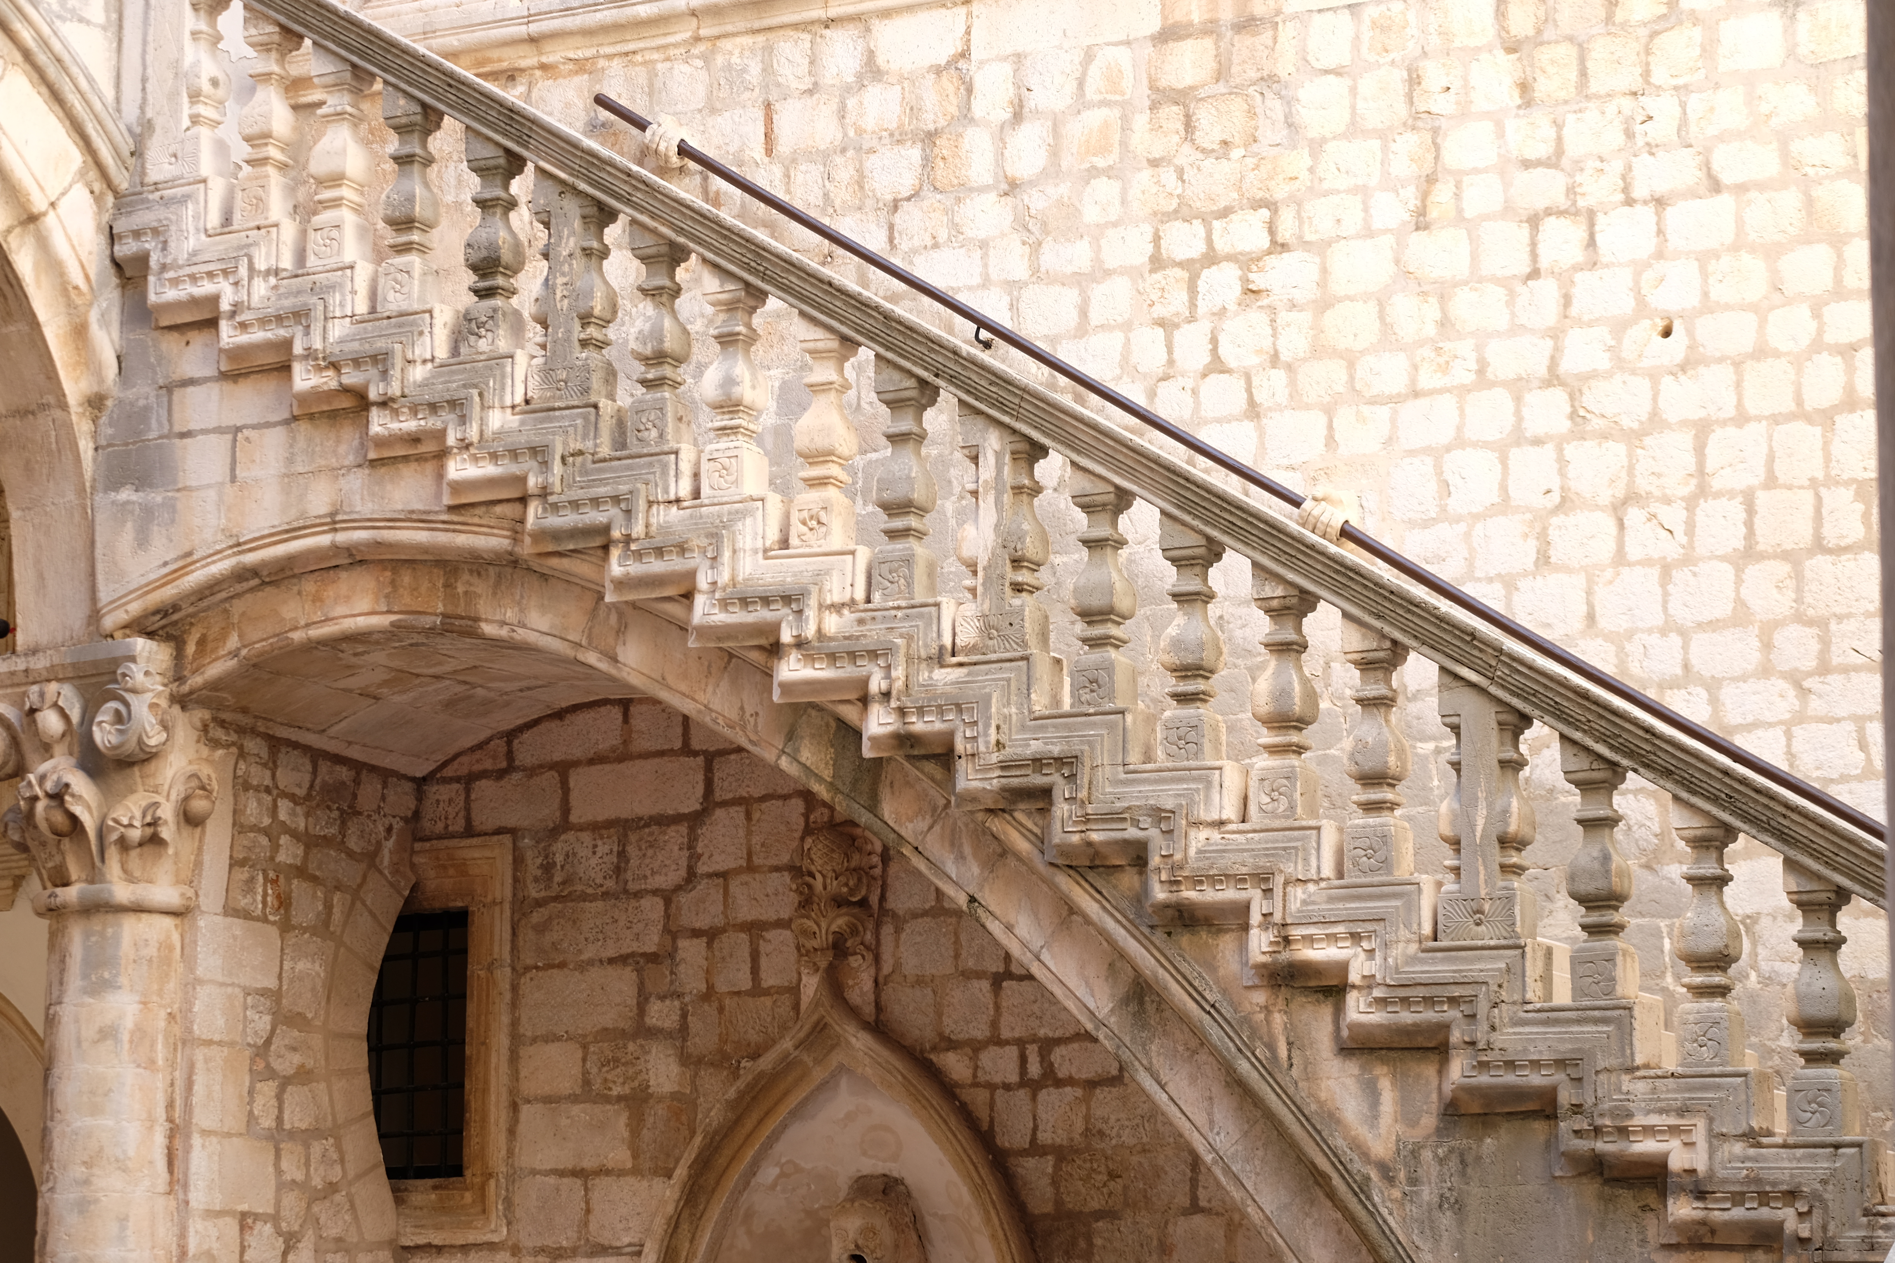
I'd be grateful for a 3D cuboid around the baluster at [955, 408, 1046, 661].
[{"bbox_3d":[0.158,-0.296,12.233,0.235,0.757,0.155,-4,-10,26],"label":"baluster"}]

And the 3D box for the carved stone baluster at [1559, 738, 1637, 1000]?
[{"bbox_3d":[1.705,0.615,10.694,0.146,0.710,0.143,-5,-10,29],"label":"carved stone baluster"}]

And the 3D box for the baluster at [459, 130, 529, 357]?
[{"bbox_3d":[-1.449,-1.234,13.189,0.157,0.731,0.157,-4,-10,26],"label":"baluster"}]

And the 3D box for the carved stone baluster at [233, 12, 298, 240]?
[{"bbox_3d":[-2.194,-1.648,13.280,0.146,0.710,0.143,-5,-10,29],"label":"carved stone baluster"}]

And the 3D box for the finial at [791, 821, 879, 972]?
[{"bbox_3d":[-0.373,0.898,13.794,0.270,0.488,0.180,-4,-10,26],"label":"finial"}]

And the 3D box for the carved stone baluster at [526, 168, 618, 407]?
[{"bbox_3d":[-1.181,-1.081,13.028,0.235,0.756,0.155,-4,-10,26],"label":"carved stone baluster"}]

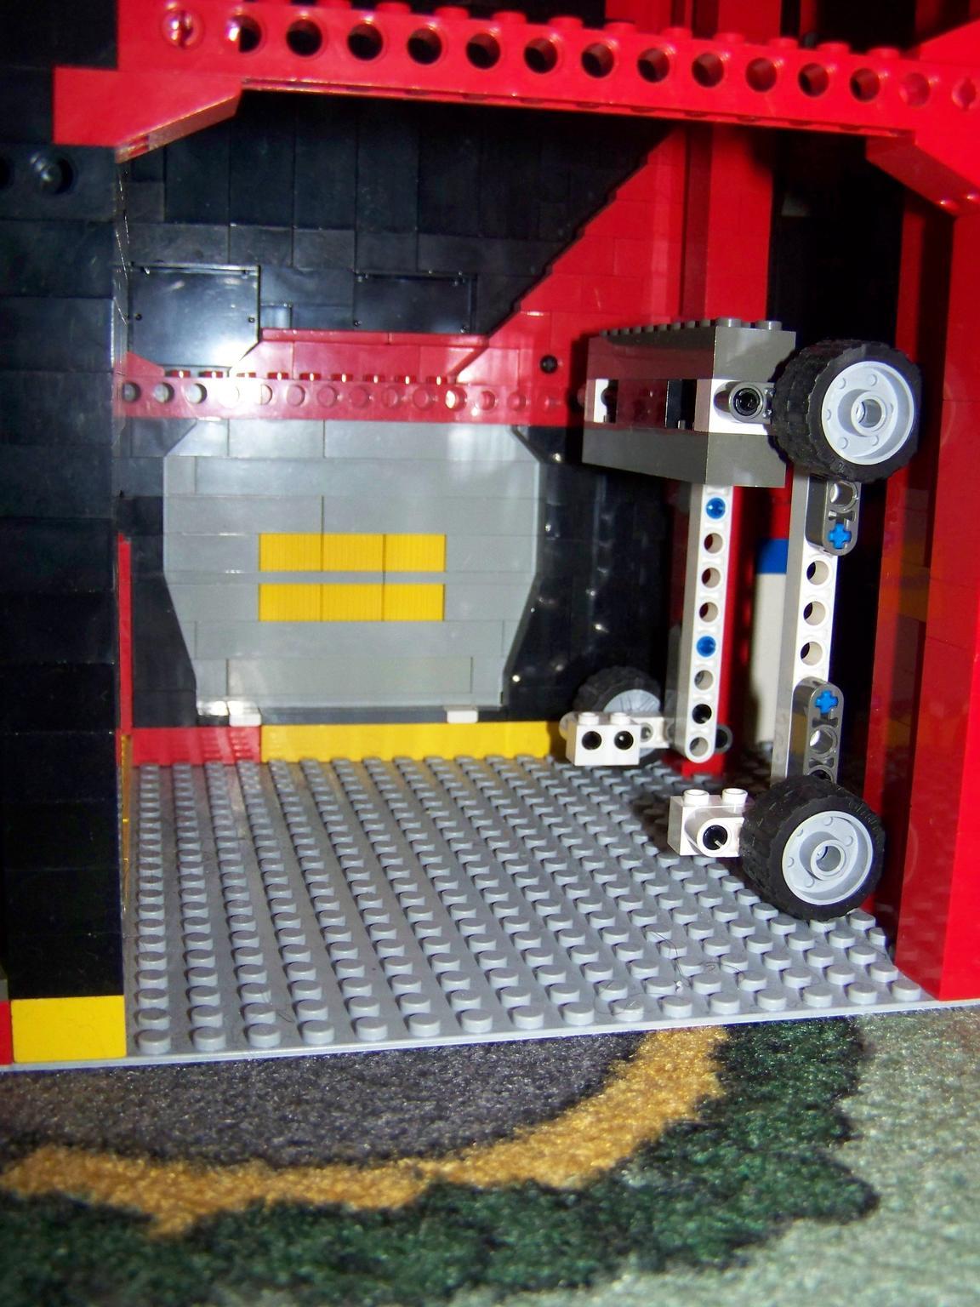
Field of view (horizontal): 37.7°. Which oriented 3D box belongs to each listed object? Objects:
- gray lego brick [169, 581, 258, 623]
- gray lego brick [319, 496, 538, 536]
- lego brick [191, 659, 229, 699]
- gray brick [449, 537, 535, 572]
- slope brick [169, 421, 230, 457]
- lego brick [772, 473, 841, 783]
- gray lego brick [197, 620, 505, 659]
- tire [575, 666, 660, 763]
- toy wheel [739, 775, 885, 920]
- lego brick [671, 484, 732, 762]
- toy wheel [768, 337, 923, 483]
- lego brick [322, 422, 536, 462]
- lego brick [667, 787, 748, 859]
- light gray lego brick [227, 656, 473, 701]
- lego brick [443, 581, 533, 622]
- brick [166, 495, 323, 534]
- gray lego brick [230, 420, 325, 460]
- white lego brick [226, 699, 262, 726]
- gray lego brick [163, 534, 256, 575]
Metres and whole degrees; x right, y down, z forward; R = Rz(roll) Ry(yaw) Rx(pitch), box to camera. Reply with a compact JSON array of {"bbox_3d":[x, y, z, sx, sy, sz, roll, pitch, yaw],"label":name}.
[{"bbox_3d":[-0.071,-0.013,0.367,0.024,0.010,0.008,-1,10,-13],"label":"gray lego brick"},{"bbox_3d":[-0.016,-0.036,0.376,0.056,0.010,0.008,-1,10,-13],"label":"gray lego brick"},{"bbox_3d":[-0.072,0.005,0.370,0.009,0.010,0.008,-1,10,-13],"label":"lego brick"},{"bbox_3d":[-0.001,-0.027,0.381,0.024,0.010,0.008,-1,10,-13],"label":"gray brick"},{"bbox_3d":[-0.074,-0.054,0.359,0.016,0.010,0.008,-1,10,-13],"label":"slope brick"},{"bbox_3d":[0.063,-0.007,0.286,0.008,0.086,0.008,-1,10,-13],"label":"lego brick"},{"bbox_3d":[-0.037,-0.004,0.377,0.080,0.010,0.008,-1,10,-13],"label":"gray lego brick"},{"bbox_3d":[0.035,0.017,0.373,0.024,0.024,0.014,-1,10,-13],"label":"tire"},{"bbox_3d":[0.060,0.036,0.268,0.024,0.024,0.014,-1,10,-13],"label":"toy wheel"},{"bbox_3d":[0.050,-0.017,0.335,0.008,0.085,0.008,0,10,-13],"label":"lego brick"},{"bbox_3d":[0.064,-0.043,0.258,0.024,0.024,0.014,-1,10,-13],"label":"toy wheel"},{"bbox_3d":[-0.016,-0.055,0.373,0.056,0.010,0.008,-1,10,-13],"label":"lego brick"},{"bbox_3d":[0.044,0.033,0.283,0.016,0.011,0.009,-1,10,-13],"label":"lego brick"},{"bbox_3d":[-0.037,0.005,0.378,0.064,0.010,0.008,-1,10,-13],"label":"light gray lego brick"},{"bbox_3d":[-0.002,-0.014,0.383,0.023,0.010,0.008,-1,10,-13],"label":"lego brick"},{"bbox_3d":[-0.063,-0.036,0.365,0.040,0.010,0.008,-1,10,-13],"label":"brick"},{"bbox_3d":[-0.054,-0.054,0.364,0.024,0.010,0.008,-1,10,-13],"label":"gray lego brick"},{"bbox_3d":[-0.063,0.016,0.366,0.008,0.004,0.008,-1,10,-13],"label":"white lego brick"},{"bbox_3d":[-0.071,-0.026,0.365,0.024,0.010,0.008,-1,10,-13],"label":"gray lego brick"}]

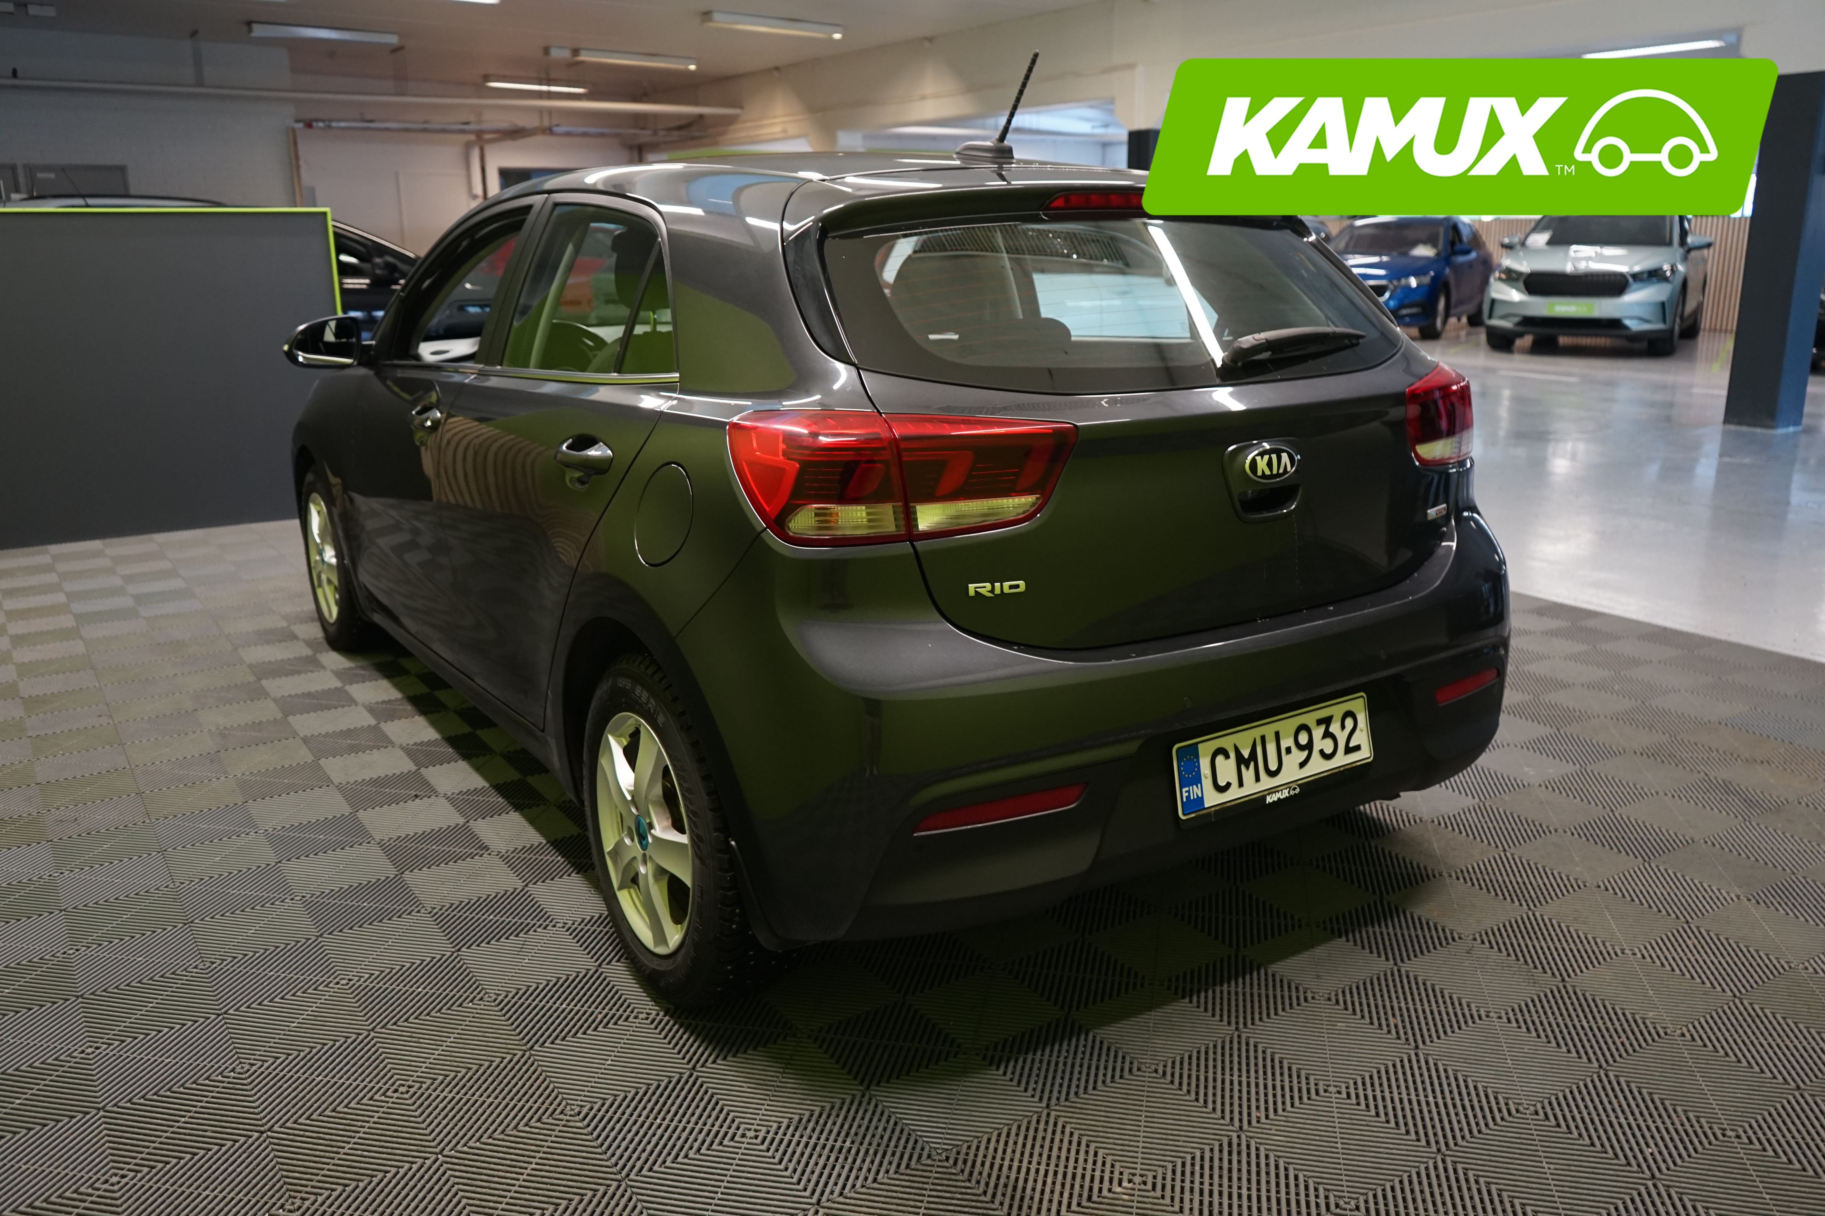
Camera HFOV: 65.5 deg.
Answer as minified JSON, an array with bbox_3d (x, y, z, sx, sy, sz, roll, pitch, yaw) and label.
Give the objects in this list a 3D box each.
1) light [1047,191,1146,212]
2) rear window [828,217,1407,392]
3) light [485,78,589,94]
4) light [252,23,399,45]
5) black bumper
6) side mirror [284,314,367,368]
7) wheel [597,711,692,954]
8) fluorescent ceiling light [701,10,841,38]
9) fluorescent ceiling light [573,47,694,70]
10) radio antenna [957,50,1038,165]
[{"bbox_3d":[0.363,-0.707,2.468,0.320,0.035,0.045,-9,17,-32],"label":"light"},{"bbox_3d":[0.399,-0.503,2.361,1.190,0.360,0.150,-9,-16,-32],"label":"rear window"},{"bbox_3d":[-5.315,-7.415,20.088,1.530,0.120,0.170,-10,17,-34],"label":"light"},{"bbox_3d":[-6.416,-6.263,15.538,1.530,0.120,0.170,-10,17,-34],"label":"light"},{"bbox_3d":[0.497,0.106,2.412,1.710,0.608,0.370,-10,17,-32],"label":"black bumper"},{"bbox_3d":[-1.547,-0.706,3.746,0.210,0.138,0.140,-10,17,-32],"label":"side mirror"},{"bbox_3d":[-0.385,0.367,2.424,0.170,0.410,0.410,-9,17,-32],"label":"wheel"},{"bbox_3d":[-1.333,-5.735,13.969,1.530,0.120,0.170,-12,19,-39],"label":"fluorescent ceiling light"},{"bbox_3d":[-3.406,-6.781,17.549,1.530,0.120,0.170,-10,17,-34],"label":"fluorescent ceiling light"},{"bbox_3d":[0.169,-0.928,2.651,0.060,0.195,0.210,-10,17,-32],"label":"radio antenna"}]

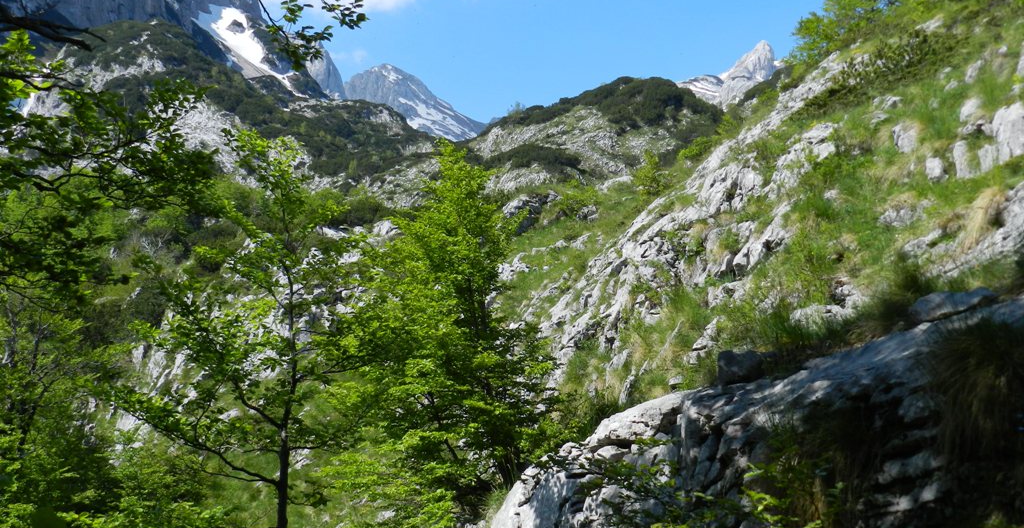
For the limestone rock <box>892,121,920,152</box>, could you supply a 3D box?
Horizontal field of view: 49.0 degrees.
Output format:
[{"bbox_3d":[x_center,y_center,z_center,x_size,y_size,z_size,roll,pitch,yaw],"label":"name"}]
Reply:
[{"bbox_3d":[6.001,-1.940,17.100,0.420,0.480,0.380,-3,-8,19],"label":"limestone rock"}]

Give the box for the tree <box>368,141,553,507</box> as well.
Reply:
[{"bbox_3d":[-0.654,0.741,14.000,2.300,4.600,2.300,0,-8,0],"label":"tree"}]

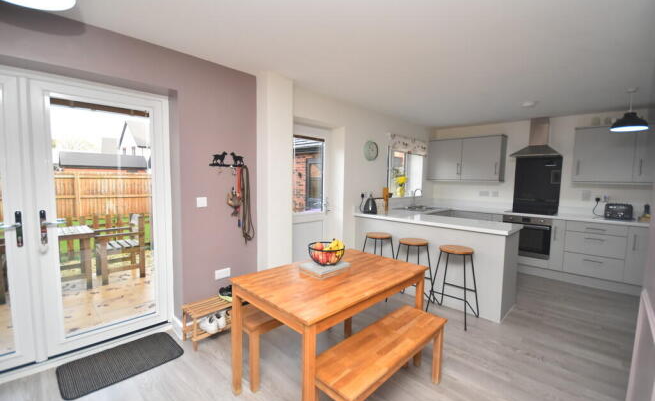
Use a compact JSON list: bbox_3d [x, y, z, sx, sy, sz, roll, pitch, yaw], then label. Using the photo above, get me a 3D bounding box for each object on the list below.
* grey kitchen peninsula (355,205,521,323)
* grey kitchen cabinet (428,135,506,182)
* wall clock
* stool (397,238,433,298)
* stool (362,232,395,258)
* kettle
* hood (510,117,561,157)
[{"bbox_3d":[1.320,0.692,3.513,0.740,0.910,1.840,-3,6,-44],"label":"grey kitchen peninsula"},{"bbox_3d":[2.534,-0.728,5.023,0.320,0.760,1.210,-3,6,-44],"label":"grey kitchen cabinet"},{"bbox_3d":[0.645,-0.719,3.968,0.290,0.290,0.045,-3,6,-44],"label":"wall clock"},{"bbox_3d":[0.973,0.821,3.131,0.400,0.700,0.400,-3,6,-44],"label":"stool"},{"bbox_3d":[0.632,0.788,3.495,0.400,0.700,0.400,-3,6,-44],"label":"stool"},{"bbox_3d":[0.620,0.068,3.868,0.180,0.265,0.200,1,4,9],"label":"kettle"},{"bbox_3d":[3.226,-0.976,4.178,0.480,0.610,0.600,-3,6,-44],"label":"hood"}]

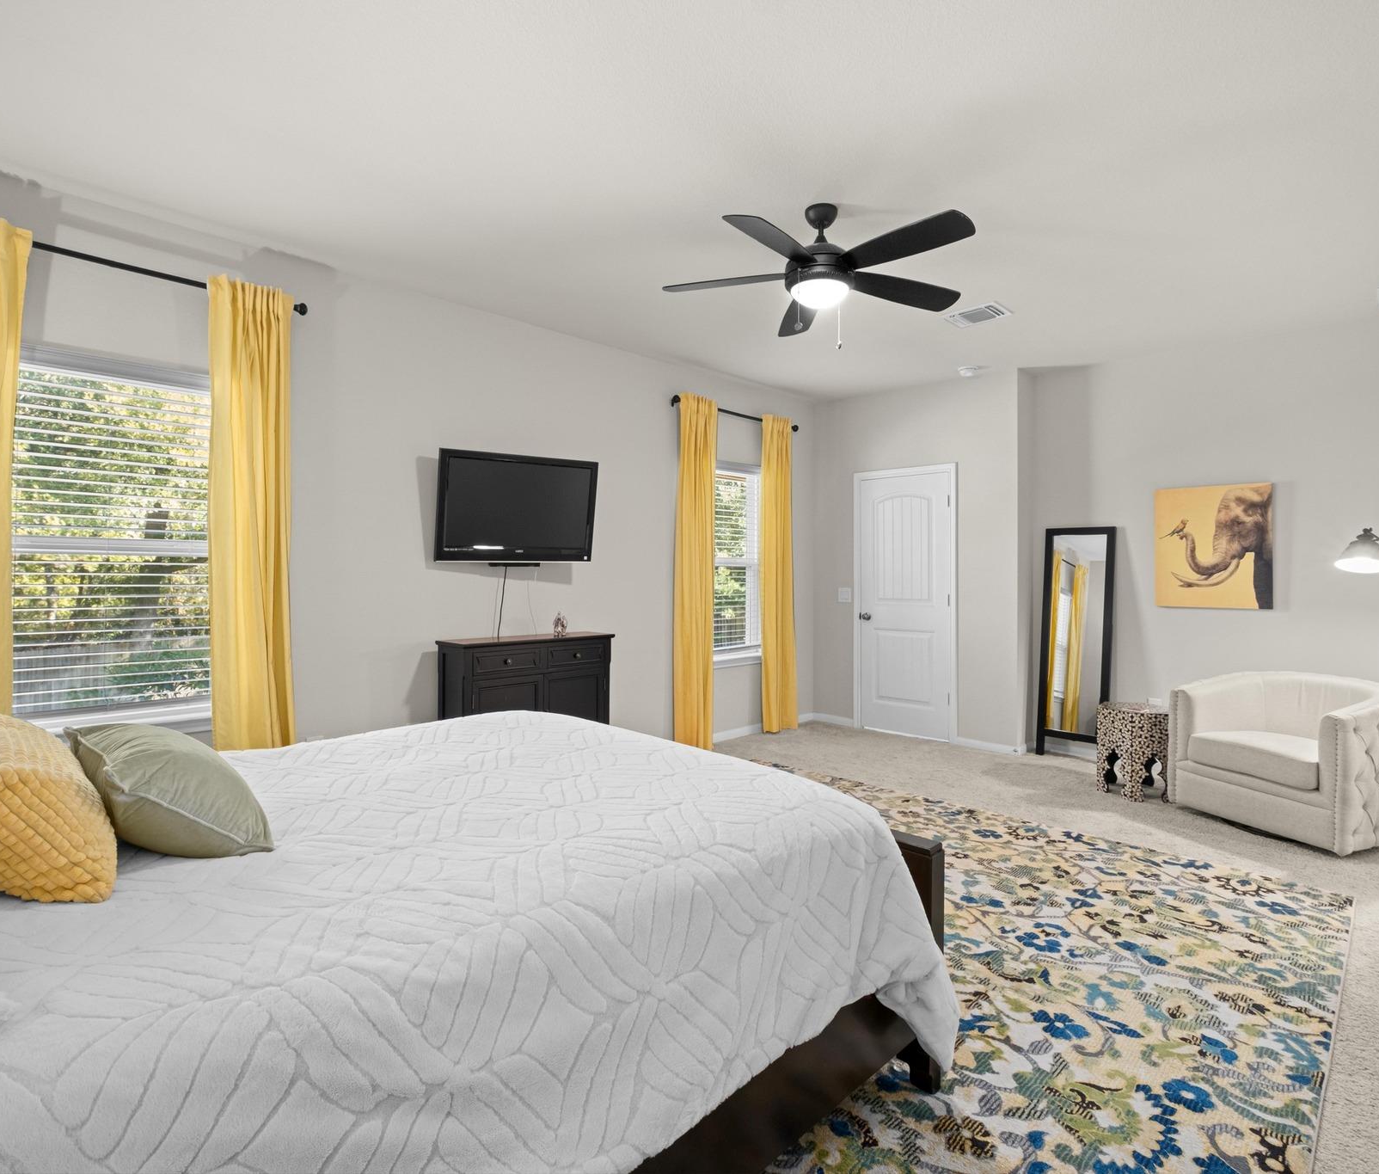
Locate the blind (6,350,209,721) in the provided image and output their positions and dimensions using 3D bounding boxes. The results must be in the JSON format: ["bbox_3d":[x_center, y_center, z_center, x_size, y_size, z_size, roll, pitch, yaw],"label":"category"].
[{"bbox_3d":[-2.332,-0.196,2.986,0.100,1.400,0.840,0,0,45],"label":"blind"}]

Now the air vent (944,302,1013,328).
[{"bbox_3d":[1.650,-1.534,4.187,0.310,0.020,0.240,0,0,45],"label":"air vent"}]

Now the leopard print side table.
[{"bbox_3d":[2.641,0.951,4.310,0.400,0.490,0.420,0,0,-21],"label":"leopard print side table"}]

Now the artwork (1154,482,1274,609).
[{"bbox_3d":[3.257,-0.247,4.570,0.600,0.750,0.035,0,0,45],"label":"artwork"}]

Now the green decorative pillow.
[{"bbox_3d":[-1.035,0.387,1.439,0.530,0.160,0.300,0,-37,45],"label":"green decorative pillow"}]

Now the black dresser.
[{"bbox_3d":[-0.898,0.744,4.140,0.370,0.900,1.020,0,0,45],"label":"black dresser"}]

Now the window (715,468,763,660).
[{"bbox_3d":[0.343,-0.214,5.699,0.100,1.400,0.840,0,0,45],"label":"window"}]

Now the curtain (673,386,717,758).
[{"bbox_3d":[0.056,-0.087,5.252,0.100,2.520,0.400,0,0,45],"label":"curtain"}]

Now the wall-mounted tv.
[{"bbox_3d":[-0.974,-0.443,4.179,0.980,0.595,0.080,0,8,-40],"label":"wall-mounted tv"}]

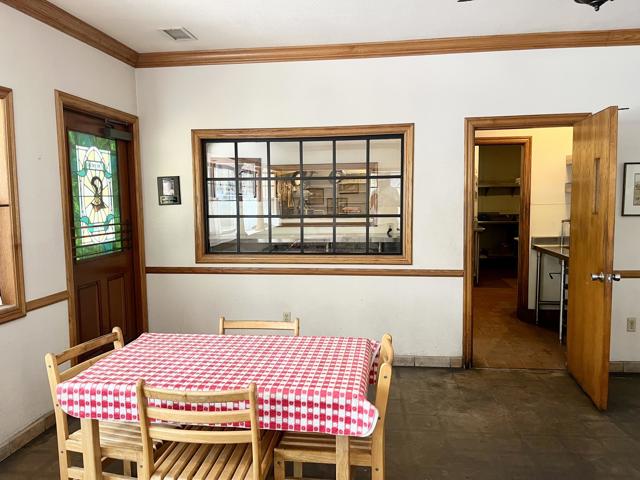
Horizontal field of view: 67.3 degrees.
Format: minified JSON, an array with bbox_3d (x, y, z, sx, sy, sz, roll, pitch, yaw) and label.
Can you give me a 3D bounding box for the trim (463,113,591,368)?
[{"bbox_3d":[1.712,0.047,4.025,0.984,2.131,0.070,0,5,7],"label":"trim"}]

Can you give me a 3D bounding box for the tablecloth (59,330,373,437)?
[{"bbox_3d":[-0.377,0.621,2.240,1.325,0.155,0.800,0,5,7],"label":"tablecloth"}]

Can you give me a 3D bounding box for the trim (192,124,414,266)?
[{"bbox_3d":[-0.167,-0.381,4.211,1.940,1.198,0.065,0,5,7],"label":"trim"}]

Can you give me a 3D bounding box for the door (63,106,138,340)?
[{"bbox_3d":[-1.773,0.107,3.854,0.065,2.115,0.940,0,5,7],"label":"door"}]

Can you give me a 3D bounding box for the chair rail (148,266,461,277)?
[{"bbox_3d":[-0.189,0.289,4.258,2.844,0.060,0.025,0,5,7],"label":"chair rail"}]

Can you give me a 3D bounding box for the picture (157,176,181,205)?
[{"bbox_3d":[-1.359,-0.441,4.333,0.212,0.253,0.020,0,5,7],"label":"picture"}]

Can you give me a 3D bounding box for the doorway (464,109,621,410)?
[{"bbox_3d":[1.665,0.084,3.640,0.984,2.131,0.860,0,5,7],"label":"doorway"}]

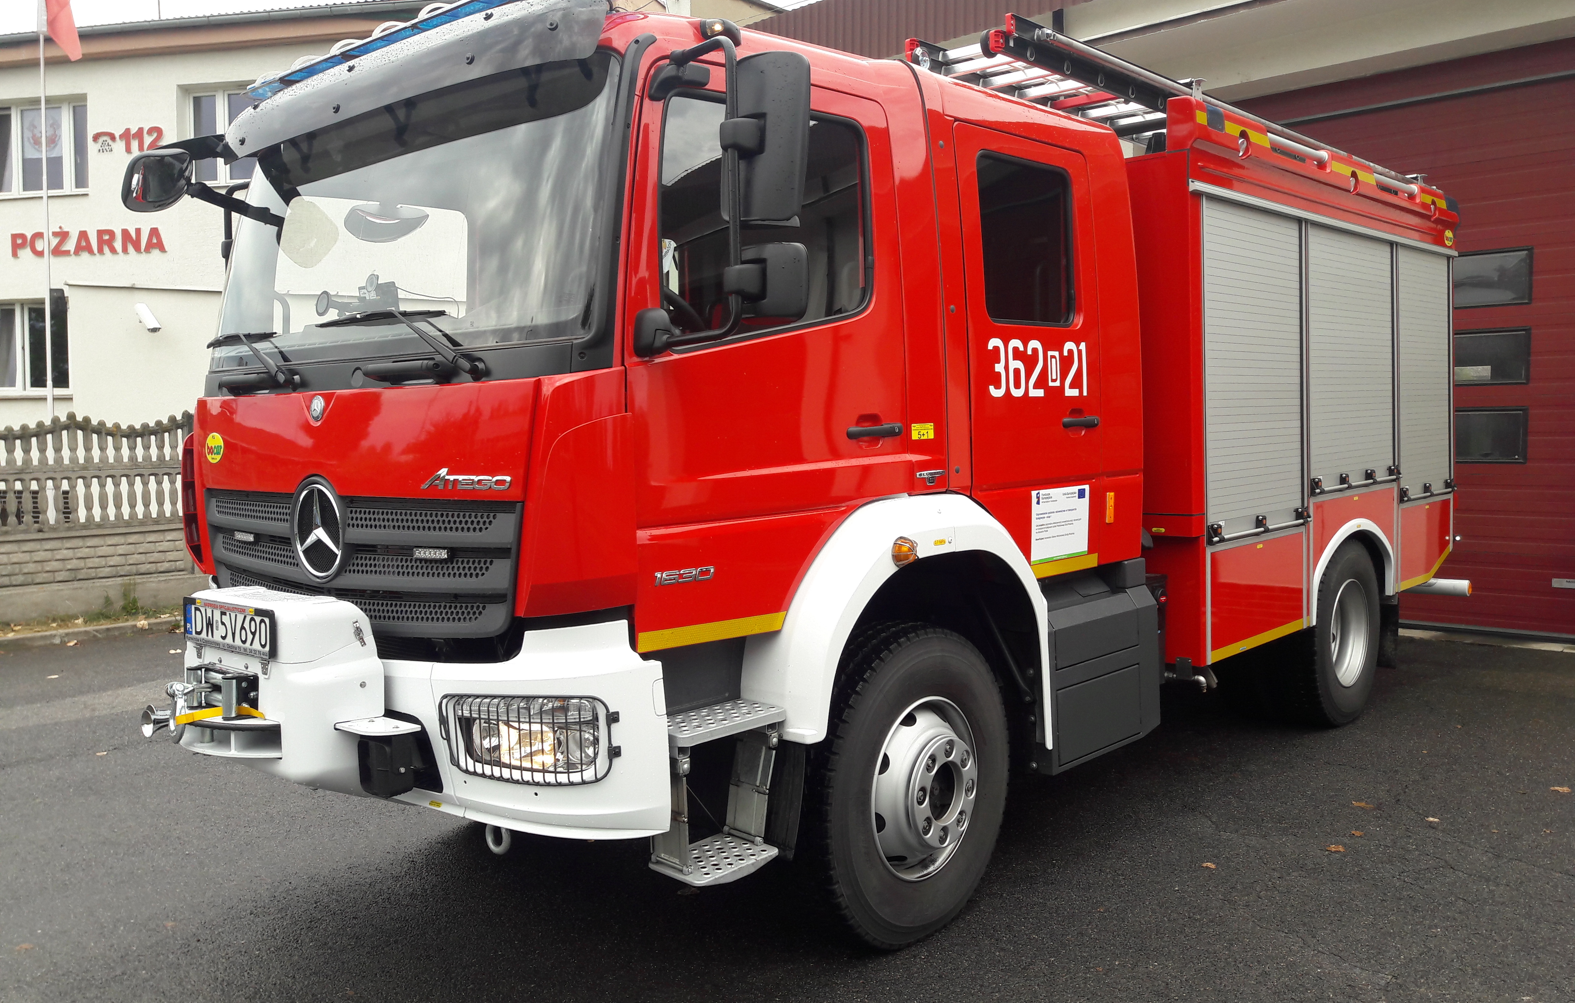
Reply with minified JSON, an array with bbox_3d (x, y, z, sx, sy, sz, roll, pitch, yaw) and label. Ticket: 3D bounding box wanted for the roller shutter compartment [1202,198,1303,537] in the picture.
[{"bbox_3d":[2.167,-0.624,6.022,0.140,1.470,1.160,2,5,42],"label":"roller shutter compartment"}]

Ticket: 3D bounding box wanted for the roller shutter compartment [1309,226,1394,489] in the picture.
[{"bbox_3d":[2.932,-0.721,6.738,0.140,1.330,1.270,2,5,42],"label":"roller shutter compartment"}]

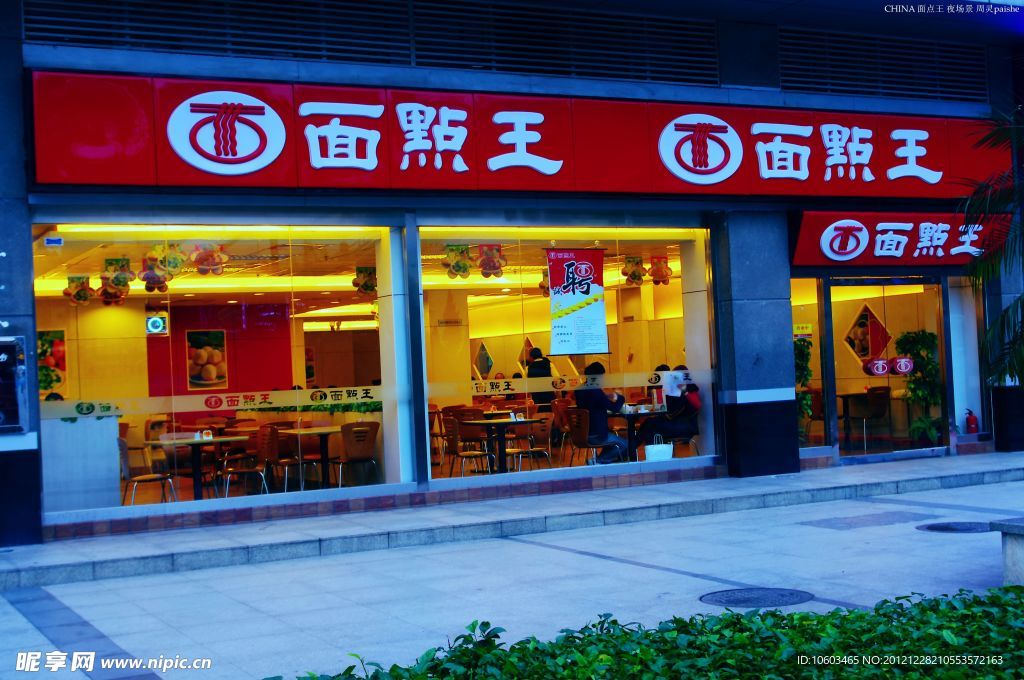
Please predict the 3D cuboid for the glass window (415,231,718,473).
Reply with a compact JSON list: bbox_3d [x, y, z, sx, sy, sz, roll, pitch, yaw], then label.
[{"bbox_3d":[0.704,0.079,15.019,3.592,2.587,0.101,-2,-1,-27],"label":"glass window"}]

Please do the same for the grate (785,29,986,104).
[{"bbox_3d":[4.546,-3.320,16.923,3.302,0.780,0.111,-2,-1,-27],"label":"grate"}]

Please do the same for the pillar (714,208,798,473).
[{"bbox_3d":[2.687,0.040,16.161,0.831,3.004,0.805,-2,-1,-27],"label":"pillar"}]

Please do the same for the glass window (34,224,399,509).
[{"bbox_3d":[-2.660,0.200,13.289,3.571,2.592,0.101,-2,-1,-27],"label":"glass window"}]

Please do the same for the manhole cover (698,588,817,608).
[{"bbox_3d":[1.510,1.598,8.569,0.695,0.040,0.695,-3,-1,0],"label":"manhole cover"}]

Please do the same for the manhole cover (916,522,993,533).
[{"bbox_3d":[3.691,1.555,11.454,0.705,0.040,0.705,-2,-1,-27],"label":"manhole cover"}]

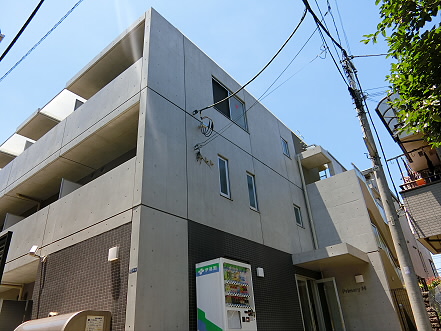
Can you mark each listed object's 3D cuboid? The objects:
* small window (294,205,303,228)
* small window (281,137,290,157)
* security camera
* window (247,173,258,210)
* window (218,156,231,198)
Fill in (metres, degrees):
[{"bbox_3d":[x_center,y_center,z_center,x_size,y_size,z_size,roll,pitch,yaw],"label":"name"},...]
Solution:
[{"bbox_3d":[2.799,1.858,11.497,0.100,0.742,0.534,-24,-34,31],"label":"small window"},{"bbox_3d":[2.622,-0.678,12.928,0.100,0.742,0.539,-24,-34,31],"label":"small window"},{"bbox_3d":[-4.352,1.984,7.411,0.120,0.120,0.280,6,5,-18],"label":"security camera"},{"bbox_3d":[0.922,0.794,9.382,0.100,1.148,0.464,-24,-34,31],"label":"window"},{"bbox_3d":[0.086,0.331,8.434,0.100,1.143,0.441,-24,-34,31],"label":"window"}]

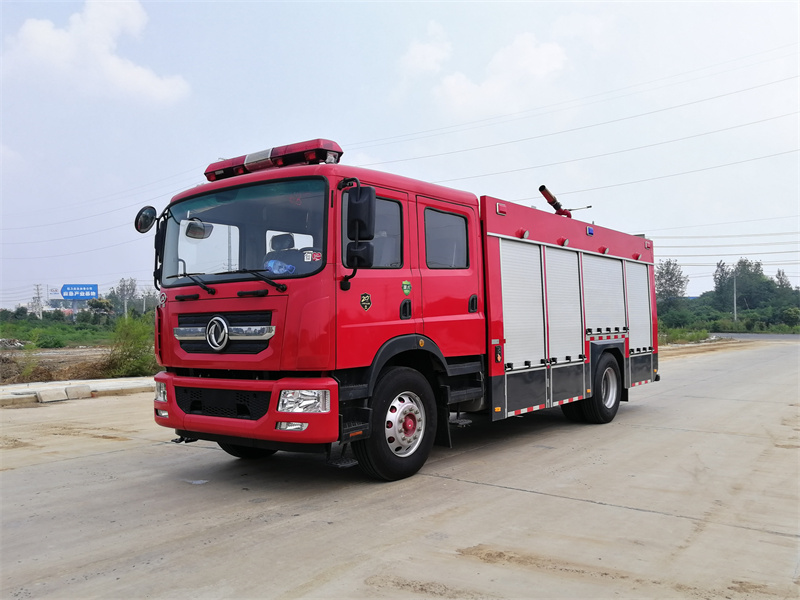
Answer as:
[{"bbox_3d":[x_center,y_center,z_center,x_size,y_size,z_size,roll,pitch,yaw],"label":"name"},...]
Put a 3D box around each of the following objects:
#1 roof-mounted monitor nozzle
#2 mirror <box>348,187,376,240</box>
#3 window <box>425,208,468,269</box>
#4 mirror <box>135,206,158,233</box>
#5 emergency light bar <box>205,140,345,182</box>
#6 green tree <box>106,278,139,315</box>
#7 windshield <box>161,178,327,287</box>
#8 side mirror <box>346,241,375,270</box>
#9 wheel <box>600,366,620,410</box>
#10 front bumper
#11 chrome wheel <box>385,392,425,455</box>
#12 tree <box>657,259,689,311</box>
[{"bbox_3d":[2.572,-1.583,10.318,0.250,0.450,0.950,-4,-4,40],"label":"roof-mounted monitor nozzle"},{"bbox_3d":[-0.291,-0.650,4.719,0.200,0.410,0.100,-4,-4,40],"label":"mirror"},{"bbox_3d":[0.450,-0.566,6.082,0.040,0.570,0.700,-4,-4,40],"label":"window"},{"bbox_3d":[-2.621,-0.832,6.452,0.080,0.270,0.270,-2,-3,24],"label":"mirror"},{"bbox_3d":[-1.215,-1.290,5.899,1.750,0.190,0.300,-4,-4,40],"label":"emergency light bar"},{"bbox_3d":[-42.248,1.599,95.000,5.200,9.700,5.200,0,-3,-24],"label":"green tree"},{"bbox_3d":[-1.495,-0.544,5.572,2.200,0.770,0.270,-4,-4,40],"label":"windshield"},{"bbox_3d":[-0.298,-0.340,4.714,0.190,0.200,0.100,-4,-4,40],"label":"side mirror"},{"bbox_3d":[2.944,1.236,8.966,0.200,0.595,0.595,-4,-4,40],"label":"wheel"},{"bbox_3d":[-1.480,0.909,5.495,2.360,0.510,0.380,-4,-4,40],"label":"front bumper"},{"bbox_3d":[0.013,1.117,5.580,0.180,0.595,0.595,-4,-4,40],"label":"chrome wheel"},{"bbox_3d":[36.413,-0.606,84.000,5.200,10.000,5.200,-2,-3,23],"label":"tree"}]

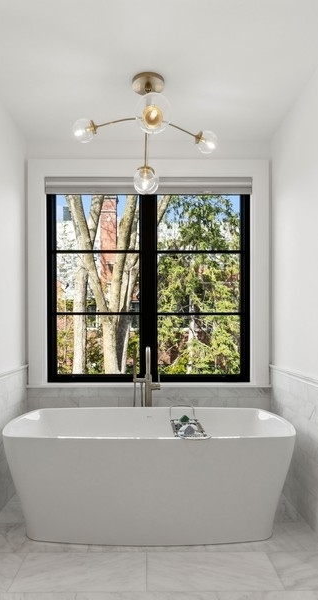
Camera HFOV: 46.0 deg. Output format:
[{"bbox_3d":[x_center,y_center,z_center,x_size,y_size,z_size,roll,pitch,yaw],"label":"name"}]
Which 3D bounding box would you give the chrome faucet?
[{"bbox_3d":[-0.084,0.860,2.730,0.200,1.030,0.240,0,-2,-1],"label":"chrome faucet"}]

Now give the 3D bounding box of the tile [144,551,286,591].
[{"bbox_3d":[0.256,1.310,1.815,0.620,0.012,0.290,0,-2,-1],"label":"tile"}]

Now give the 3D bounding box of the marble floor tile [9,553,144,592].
[{"bbox_3d":[-0.362,1.310,1.815,0.620,0.012,0.290,0,-2,-1],"label":"marble floor tile"}]

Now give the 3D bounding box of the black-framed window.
[{"bbox_3d":[-0.083,-0.122,2.940,1.580,1.530,0.100,0,-2,-1],"label":"black-framed window"}]

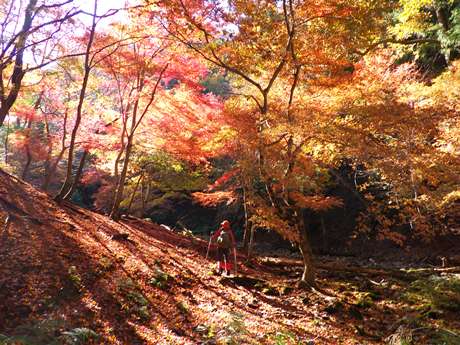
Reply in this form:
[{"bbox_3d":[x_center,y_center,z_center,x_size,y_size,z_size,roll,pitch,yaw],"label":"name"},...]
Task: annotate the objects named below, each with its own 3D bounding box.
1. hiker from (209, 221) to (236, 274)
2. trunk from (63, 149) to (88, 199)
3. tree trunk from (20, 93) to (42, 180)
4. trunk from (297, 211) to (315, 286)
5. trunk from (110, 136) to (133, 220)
[{"bbox_3d":[-0.234,2.338,11.600,0.830,1.670,0.620,0,-2,6],"label":"hiker"},{"bbox_3d":[-6.145,0.080,14.800,0.980,2.050,0.600,0,-2,0],"label":"trunk"},{"bbox_3d":[-10.136,-1.838,19.000,1.070,4.450,0.700,0,-2,0],"label":"tree trunk"},{"bbox_3d":[2.273,2.288,11.200,0.510,2.260,0.420,0,-2,0],"label":"trunk"},{"bbox_3d":[-4.520,0.250,15.500,0.870,3.460,0.600,0,-2,0],"label":"trunk"}]

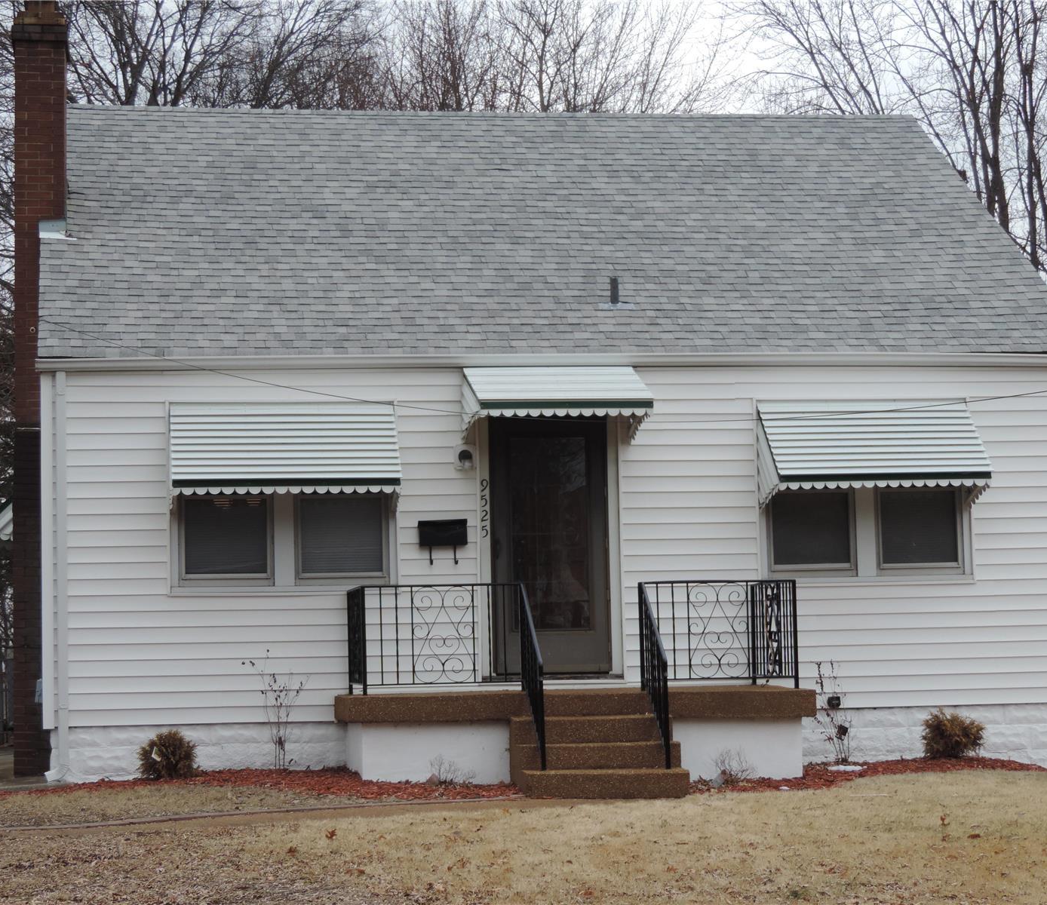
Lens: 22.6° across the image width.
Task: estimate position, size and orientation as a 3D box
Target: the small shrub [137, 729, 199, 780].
[{"bbox_3d":[-2.665,2.265,19.605,0.469,0.379,0.460,-1,-5,-9],"label":"small shrub"}]

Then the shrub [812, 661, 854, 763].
[{"bbox_3d":[2.430,2.033,20.511,0.335,0.802,0.300,-1,-5,-9],"label":"shrub"}]

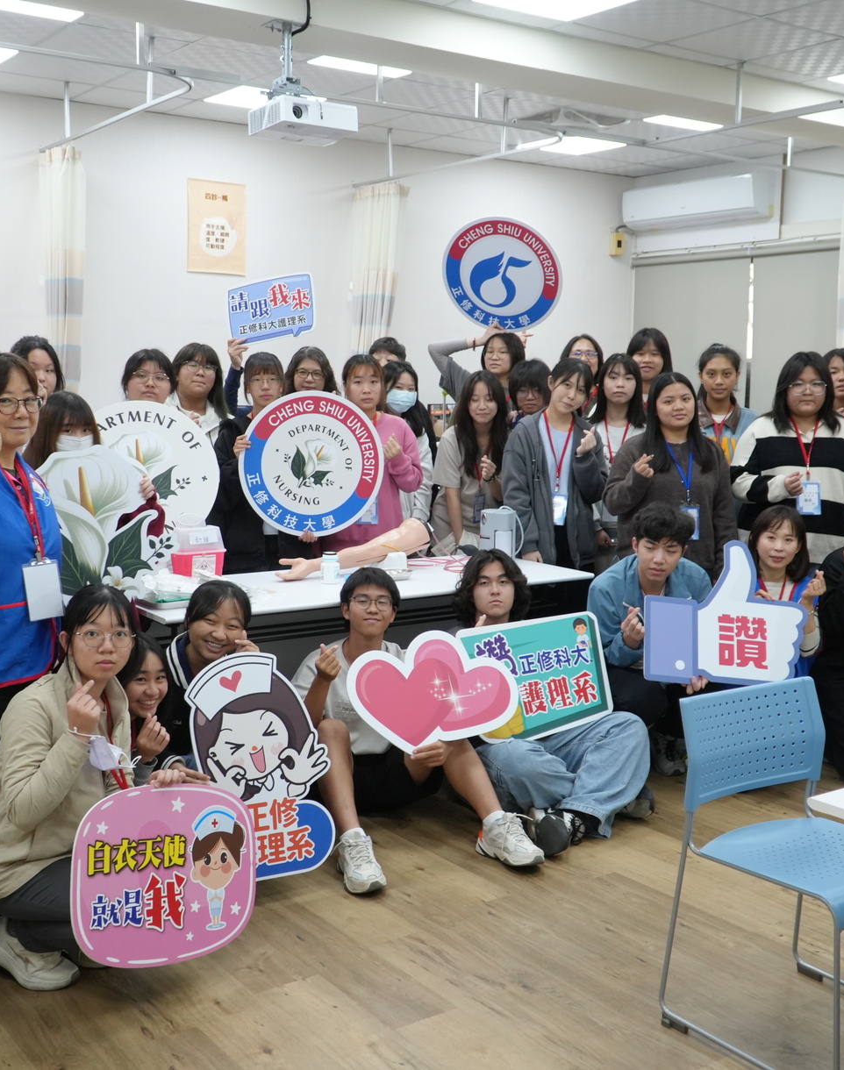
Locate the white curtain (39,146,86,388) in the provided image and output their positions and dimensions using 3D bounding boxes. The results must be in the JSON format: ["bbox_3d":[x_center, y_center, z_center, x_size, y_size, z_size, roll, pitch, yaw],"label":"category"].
[{"bbox_3d":[-1.947,-0.928,6.648,0.140,2.350,0.300,-5,9,-36],"label":"white curtain"}]

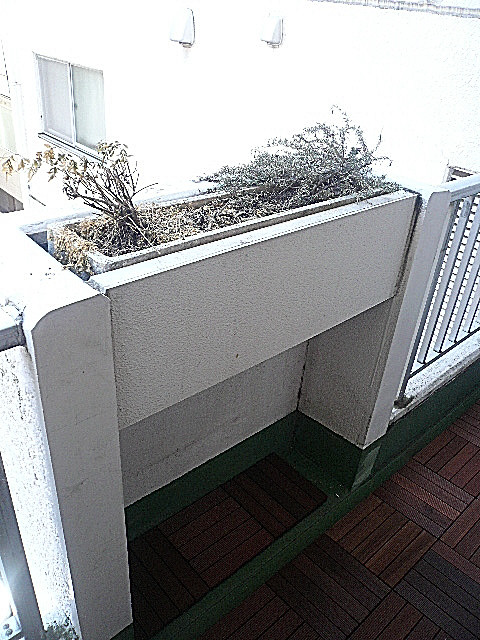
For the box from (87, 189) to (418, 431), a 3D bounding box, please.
[{"bbox_3d":[0.041,-0.122,1.384,1.013,0.335,0.275,-22,39,-37],"label":"box"}]

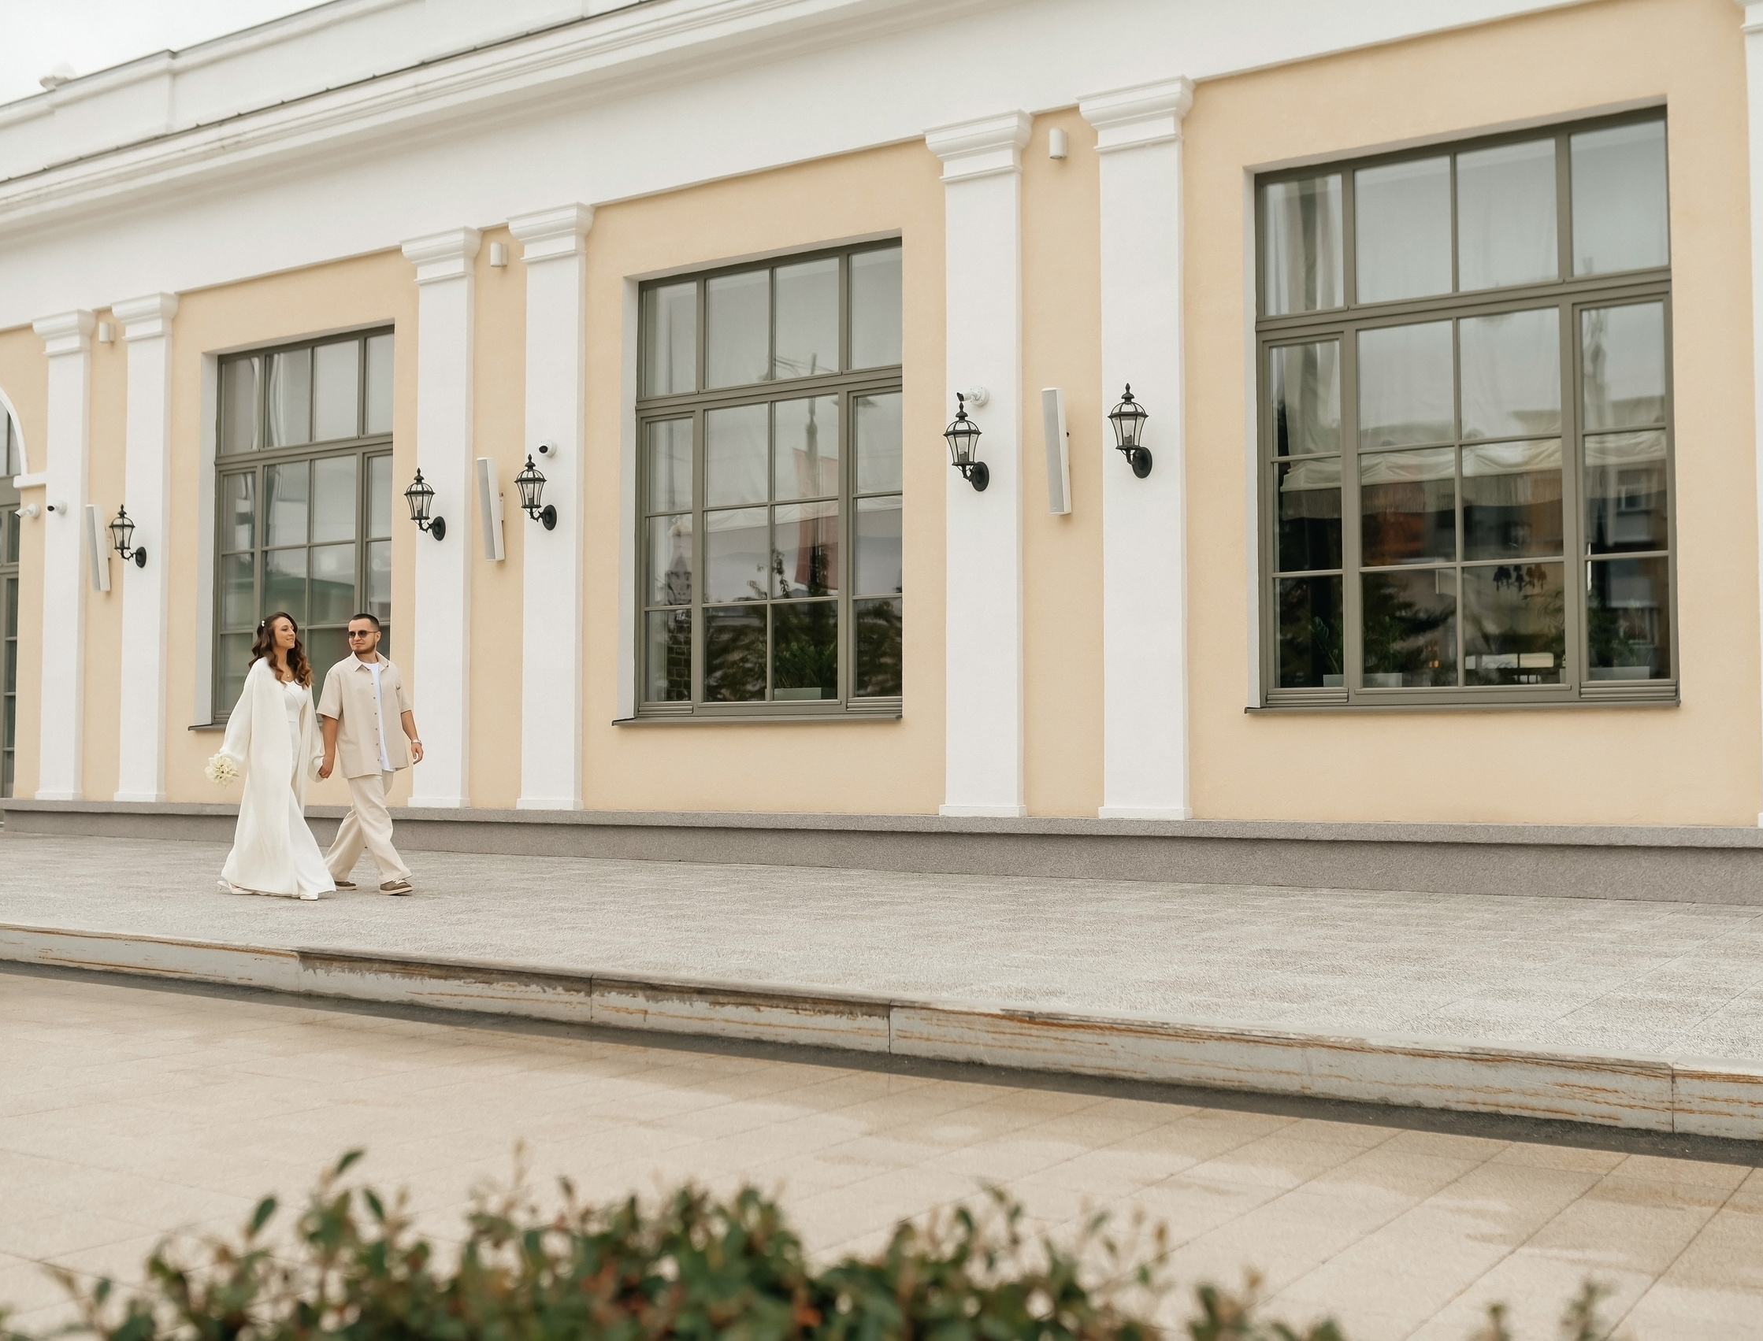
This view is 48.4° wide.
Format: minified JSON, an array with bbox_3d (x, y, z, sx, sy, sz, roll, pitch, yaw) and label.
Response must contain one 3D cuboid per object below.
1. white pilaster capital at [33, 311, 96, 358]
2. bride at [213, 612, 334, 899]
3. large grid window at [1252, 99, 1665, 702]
[{"bbox_3d":[-8.051,-3.319,19.277,0.751,0.416,0.190,-2,-4,33],"label":"white pilaster capital"},{"bbox_3d":[-3.526,0.491,11.448,0.680,1.660,0.550,-2,-3,28],"label":"bride"},{"bbox_3d":[3.521,-1.520,11.988,2.561,3.485,0.120,-2,-4,33],"label":"large grid window"}]

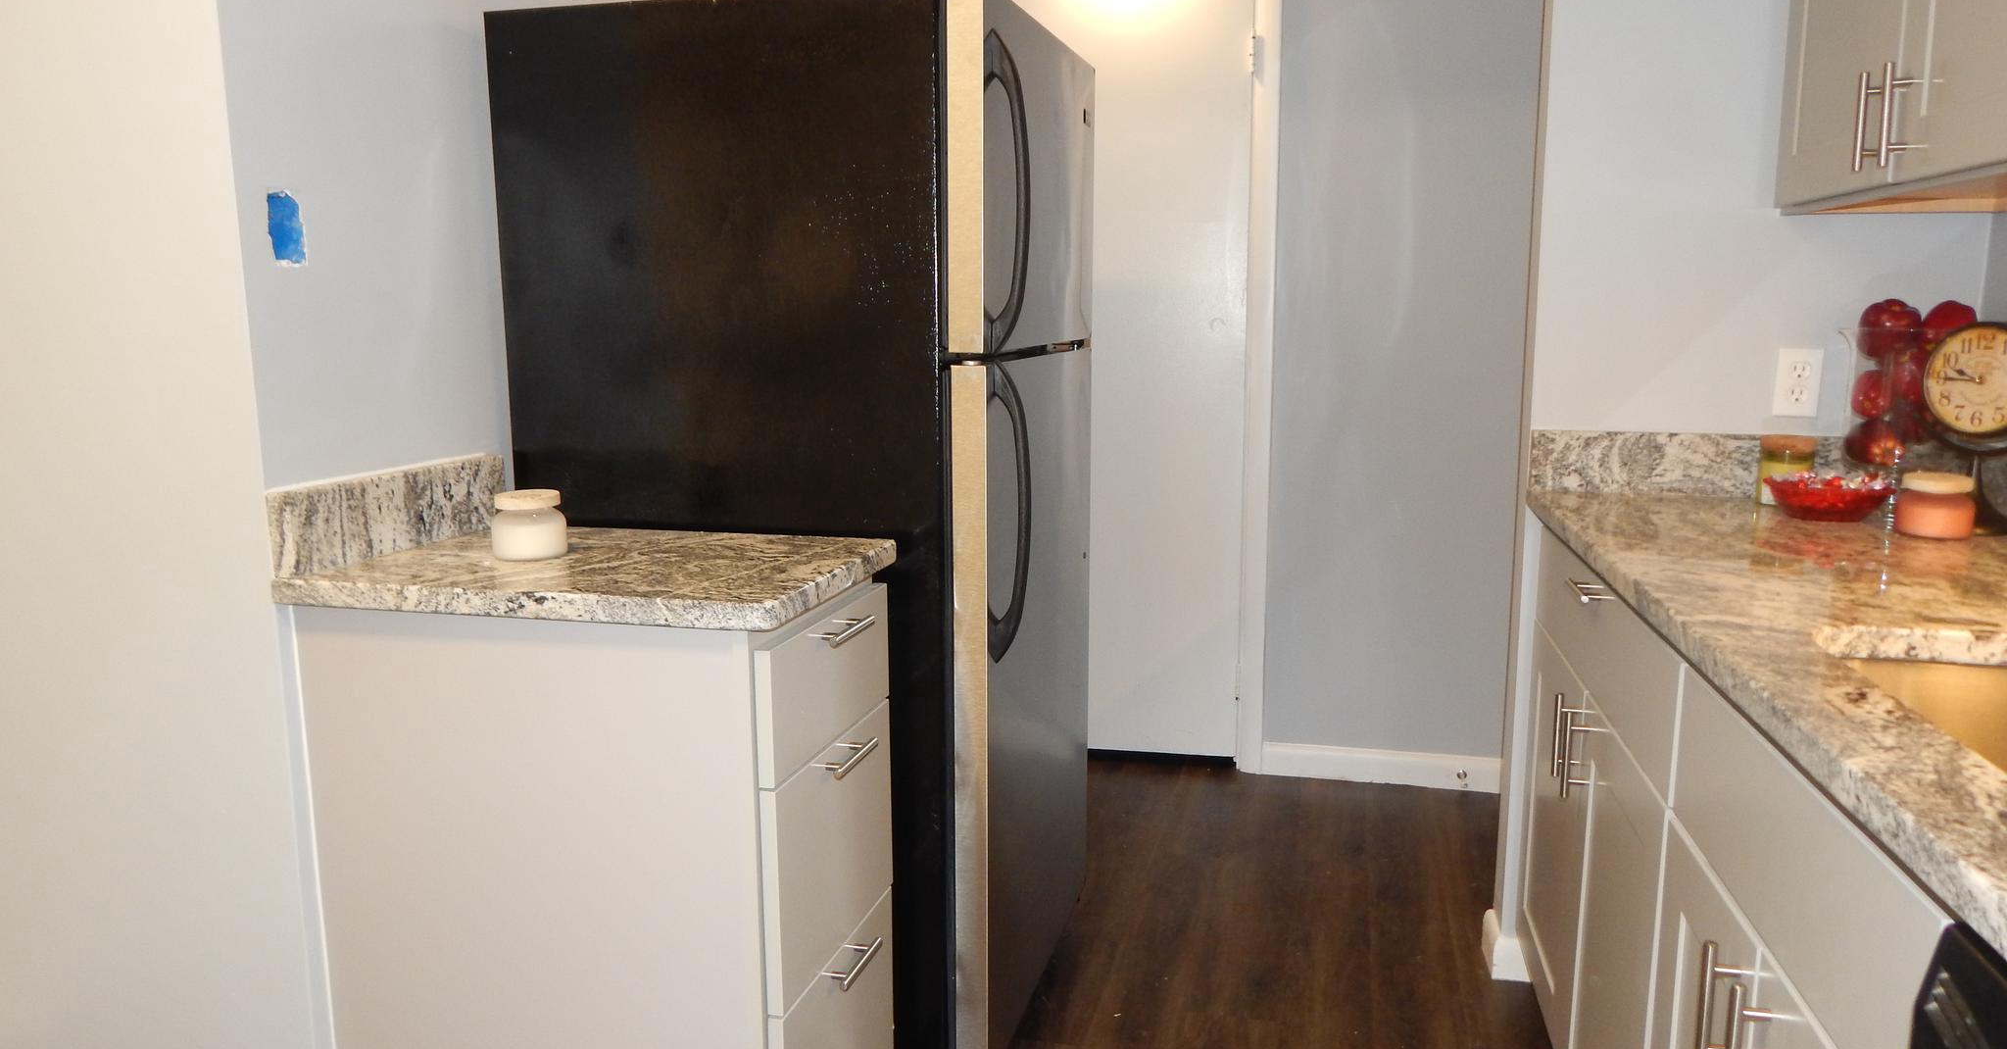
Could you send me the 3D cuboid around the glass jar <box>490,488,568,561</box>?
[{"bbox_3d":[-0.620,-0.002,1.739,0.112,0.078,0.112,0,9,0],"label":"glass jar"}]

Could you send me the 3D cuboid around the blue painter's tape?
[{"bbox_3d":[-0.839,-0.348,1.572,0.006,0.086,0.056,2,9,14],"label":"blue painter's tape"}]

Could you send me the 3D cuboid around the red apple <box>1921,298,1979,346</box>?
[{"bbox_3d":[1.432,-0.302,2.015,0.078,0.075,0.078,2,9,14],"label":"red apple"}]

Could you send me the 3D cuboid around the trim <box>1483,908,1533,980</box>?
[{"bbox_3d":[0.953,0.782,2.519,0.065,0.085,0.155,2,9,14],"label":"trim"}]

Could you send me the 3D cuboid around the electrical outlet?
[{"bbox_3d":[1.312,-0.233,2.201,0.070,0.114,0.010,2,9,14],"label":"electrical outlet"}]

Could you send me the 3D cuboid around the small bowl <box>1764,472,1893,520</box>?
[{"bbox_3d":[1.238,-0.042,2.004,0.175,0.062,0.175,2,9,14],"label":"small bowl"}]

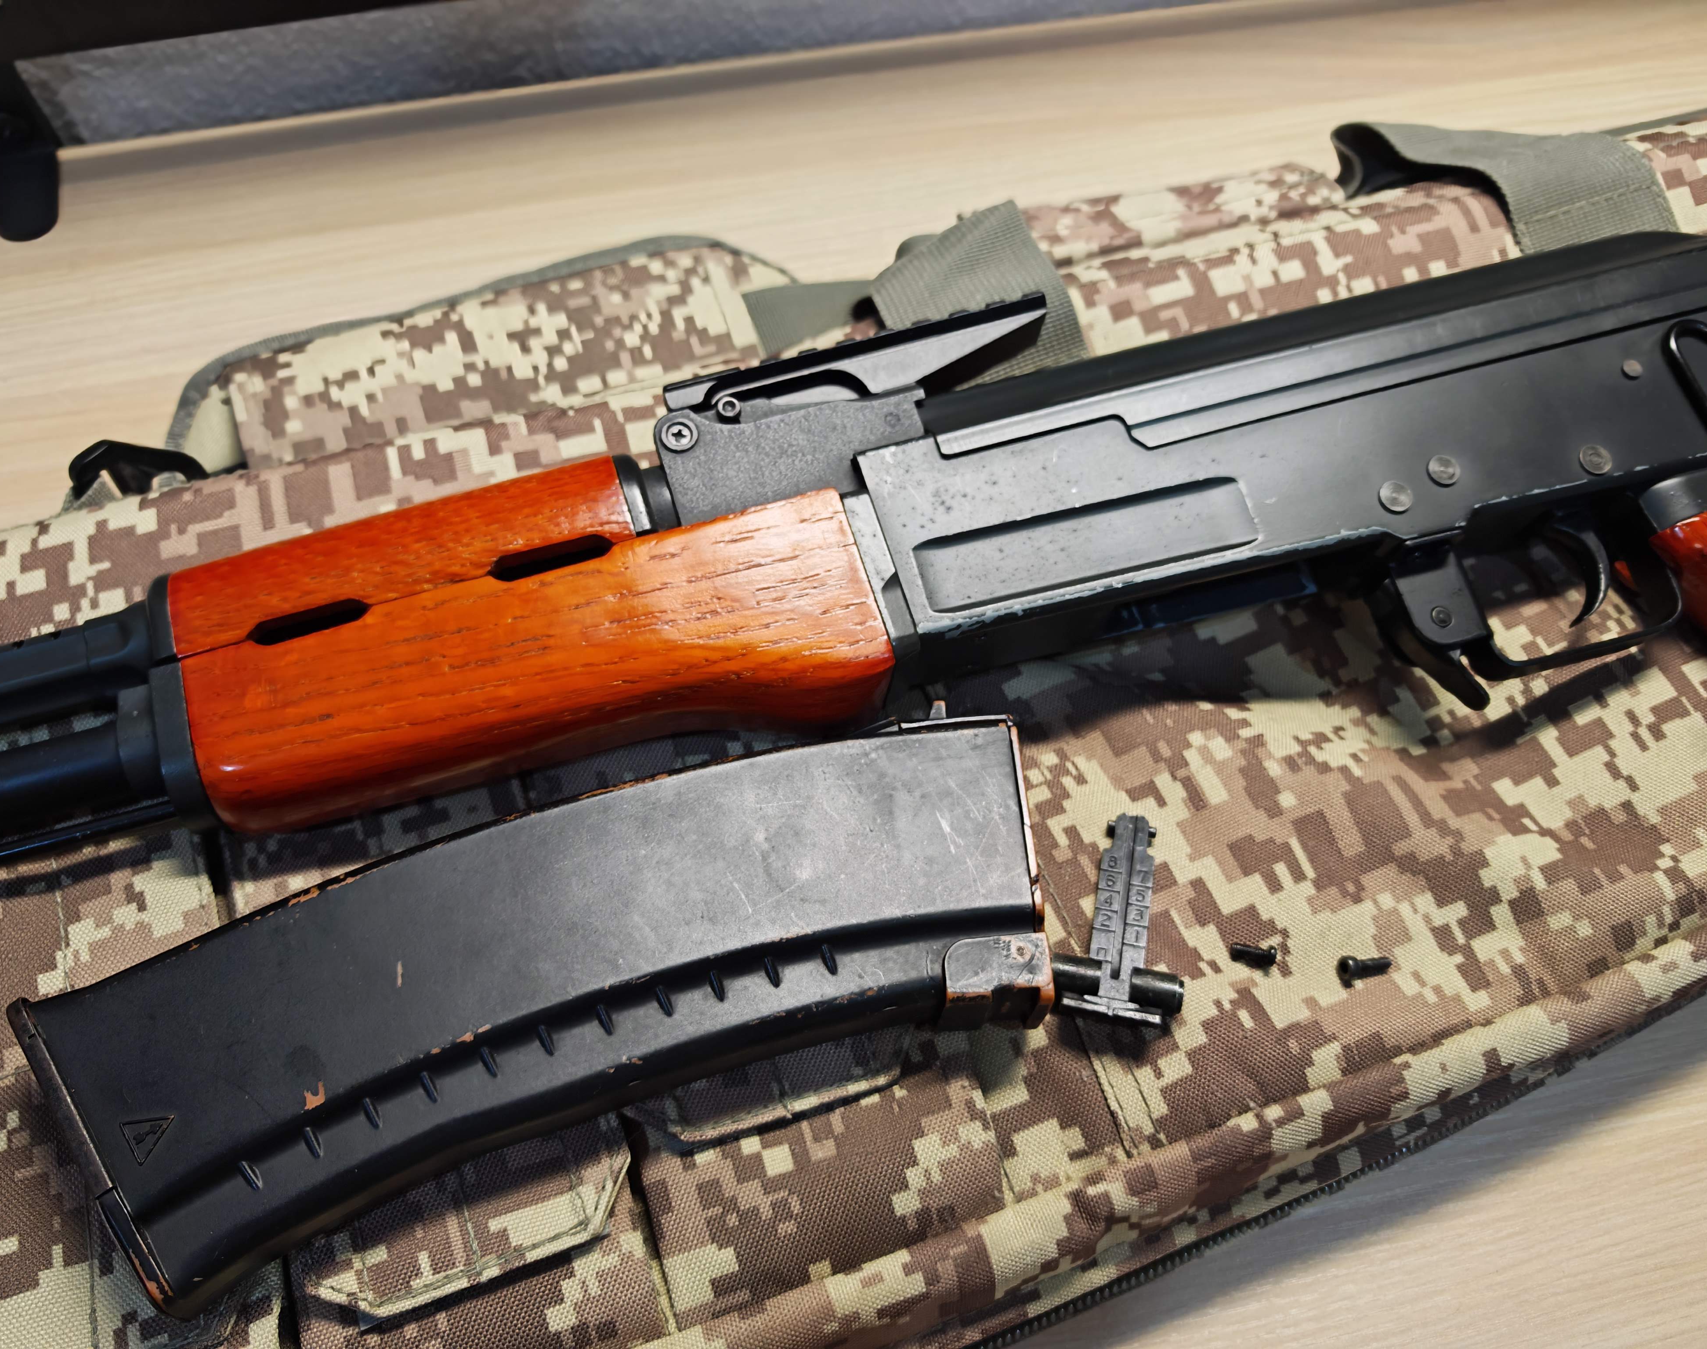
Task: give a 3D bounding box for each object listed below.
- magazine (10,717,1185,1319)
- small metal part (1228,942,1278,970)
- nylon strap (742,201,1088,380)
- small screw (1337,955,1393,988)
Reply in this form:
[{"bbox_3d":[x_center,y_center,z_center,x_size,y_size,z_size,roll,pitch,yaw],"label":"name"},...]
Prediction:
[{"bbox_3d":[-0.056,0.067,0.276,0.228,0.028,0.074,-16,69,-10],"label":"magazine"},{"bbox_3d":[0.094,0.066,0.294,0.011,0.005,0.005,10,67,2],"label":"small metal part"},{"bbox_3d":[0.018,-0.111,0.361,0.090,0.030,0.044,-15,69,-8],"label":"nylon strap"},{"bbox_3d":[0.121,0.069,0.294,0.013,0.005,0.005,-8,68,-6],"label":"small screw"}]

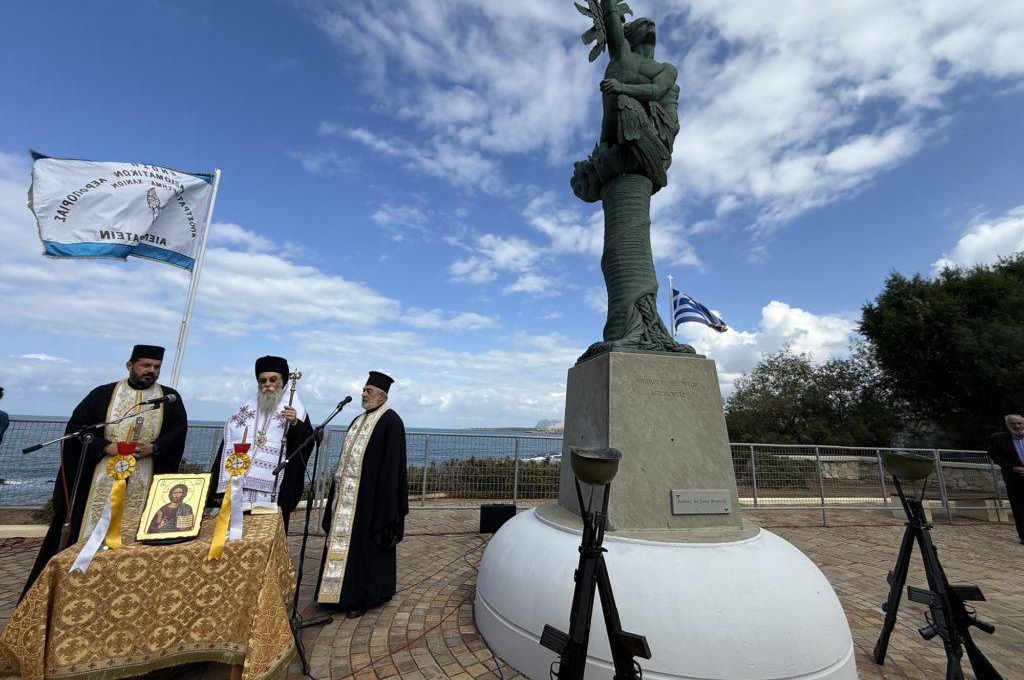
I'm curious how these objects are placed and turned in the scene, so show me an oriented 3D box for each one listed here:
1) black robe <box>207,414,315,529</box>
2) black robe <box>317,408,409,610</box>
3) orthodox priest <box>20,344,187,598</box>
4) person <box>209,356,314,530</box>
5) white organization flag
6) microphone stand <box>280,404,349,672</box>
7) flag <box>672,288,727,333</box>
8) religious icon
[{"bbox_3d":[-1.871,1.190,2.961,0.700,1.450,0.480,8,-14,-27],"label":"black robe"},{"bbox_3d":[-1.163,1.290,3.329,0.630,1.430,0.530,-8,-16,38],"label":"black robe"},{"bbox_3d":[-2.669,0.934,2.784,0.520,1.825,0.700,-6,-14,31],"label":"orthodox priest"},{"bbox_3d":[-1.867,1.028,2.996,0.700,1.822,0.480,8,-14,-27],"label":"person"},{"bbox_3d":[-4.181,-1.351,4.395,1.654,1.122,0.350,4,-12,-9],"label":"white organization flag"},{"bbox_3d":[-1.293,1.128,2.695,0.580,1.530,0.650,-6,-14,30],"label":"microphone stand"},{"bbox_3d":[3.674,-0.578,8.114,0.940,0.900,0.350,-7,-15,36],"label":"flag"},{"bbox_3d":[-1.626,0.808,2.007,0.230,0.295,0.035,8,-28,-28],"label":"religious icon"}]

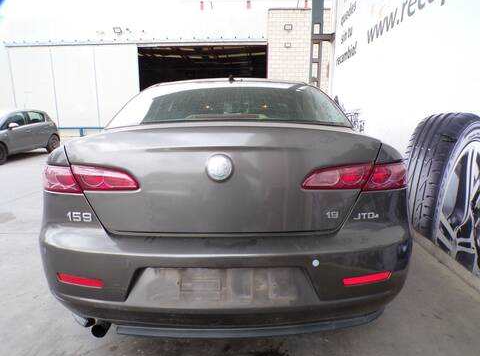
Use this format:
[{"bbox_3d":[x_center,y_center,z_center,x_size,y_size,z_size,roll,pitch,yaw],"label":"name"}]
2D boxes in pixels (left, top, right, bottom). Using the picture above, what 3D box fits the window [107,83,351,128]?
[{"bbox_3d":[-0.068,-0.444,1.911,1.280,0.260,0.600,0,10,0],"label":"window"}]

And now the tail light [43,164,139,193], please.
[{"bbox_3d":[-0.611,-0.009,1.365,0.475,0.120,0.250,0,10,0],"label":"tail light"}]

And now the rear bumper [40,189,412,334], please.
[{"bbox_3d":[-0.068,0.306,1.448,1.730,0.550,0.500,0,10,0],"label":"rear bumper"}]

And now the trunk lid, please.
[{"bbox_3d":[-0.068,-0.027,1.448,1.280,0.405,0.500,0,10,0],"label":"trunk lid"}]

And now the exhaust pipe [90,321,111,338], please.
[{"bbox_3d":[-0.575,0.603,1.411,0.070,0.070,0.130,0,10,0],"label":"exhaust pipe"}]

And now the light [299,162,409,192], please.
[{"bbox_3d":[0.474,-0.009,1.365,0.475,0.120,0.250,0,10,0],"label":"light"}]

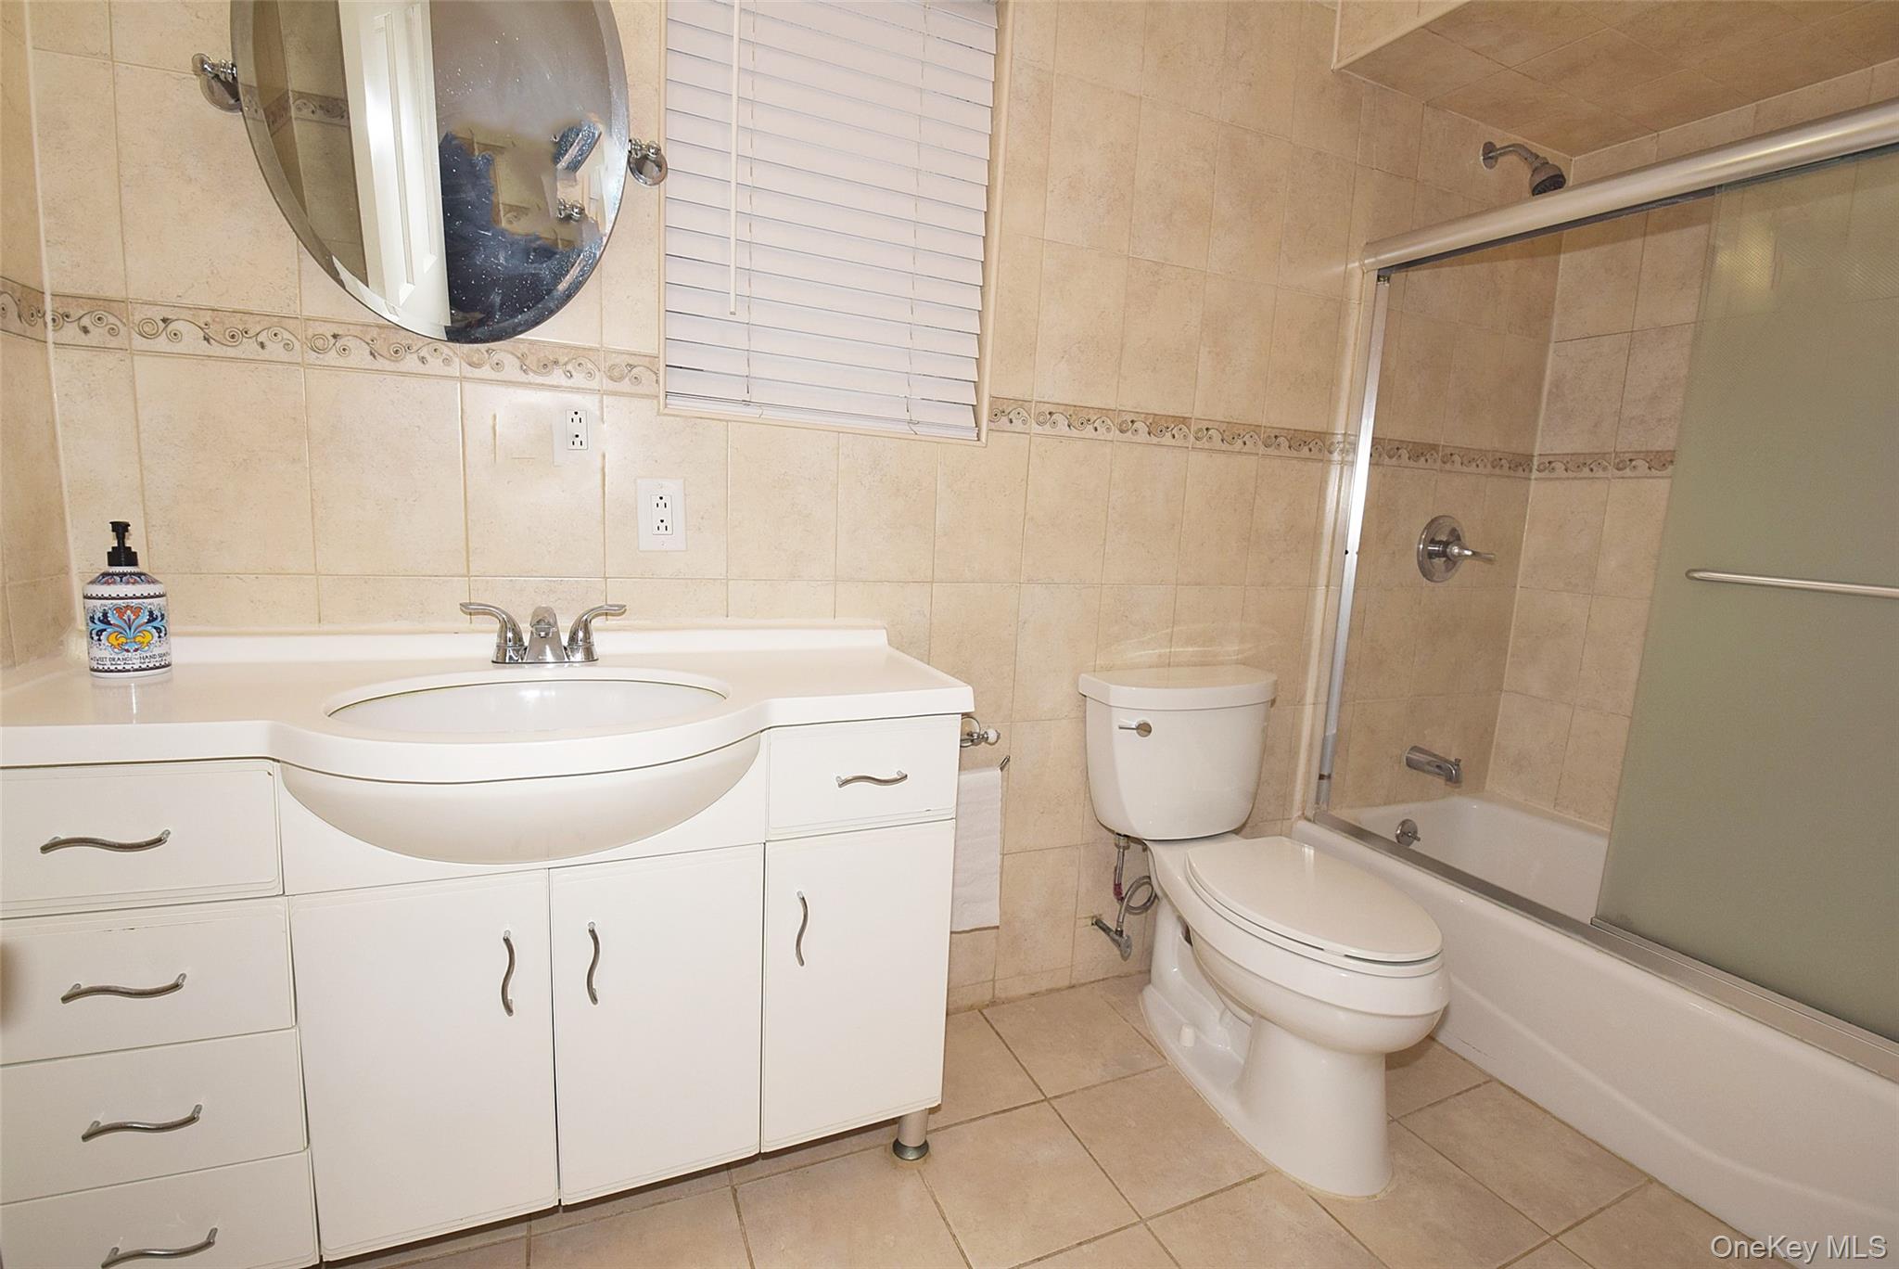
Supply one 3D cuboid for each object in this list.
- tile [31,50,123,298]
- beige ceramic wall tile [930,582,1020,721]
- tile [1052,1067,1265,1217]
[{"bbox_3d":[-1.197,-0.627,1.095,0.081,0.309,0.010,-1,9,-21],"label":"tile"},{"bbox_3d":[0.050,0.044,1.683,0.202,0.307,0.010,-1,9,-22],"label":"beige ceramic wall tile"},{"bbox_3d":[0.389,0.932,1.476,0.296,0.010,0.292,-1,10,-25],"label":"tile"}]

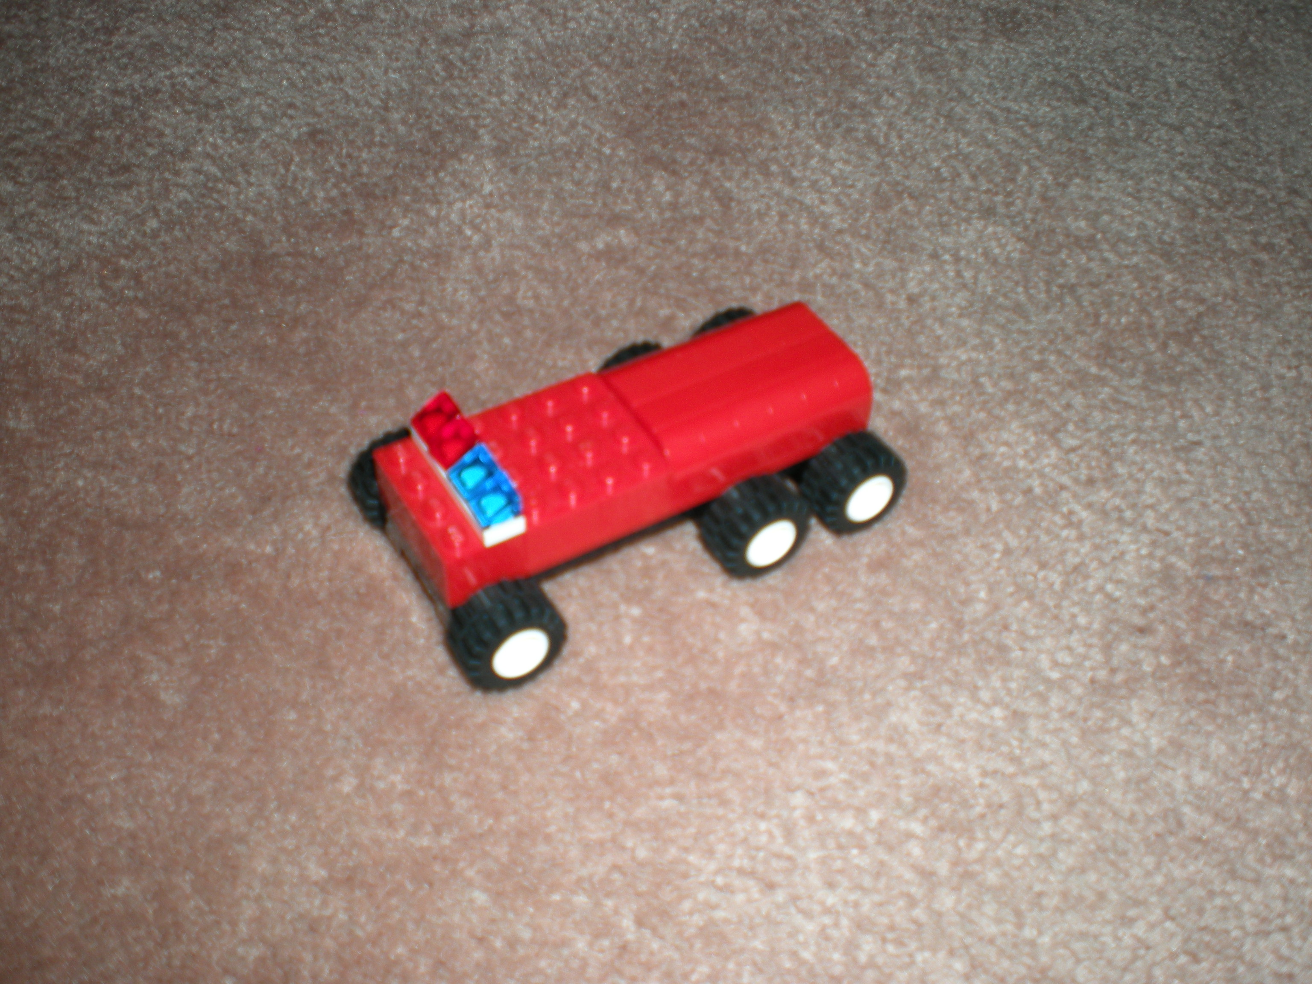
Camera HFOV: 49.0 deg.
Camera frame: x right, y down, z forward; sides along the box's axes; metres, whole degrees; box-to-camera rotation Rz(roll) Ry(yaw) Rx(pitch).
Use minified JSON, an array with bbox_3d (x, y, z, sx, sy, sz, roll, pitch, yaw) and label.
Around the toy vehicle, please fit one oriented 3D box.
[{"bbox_3d":[-0.004,-0.008,0.292,0.101,0.038,0.055,-22,52,-21],"label":"toy vehicle"}]

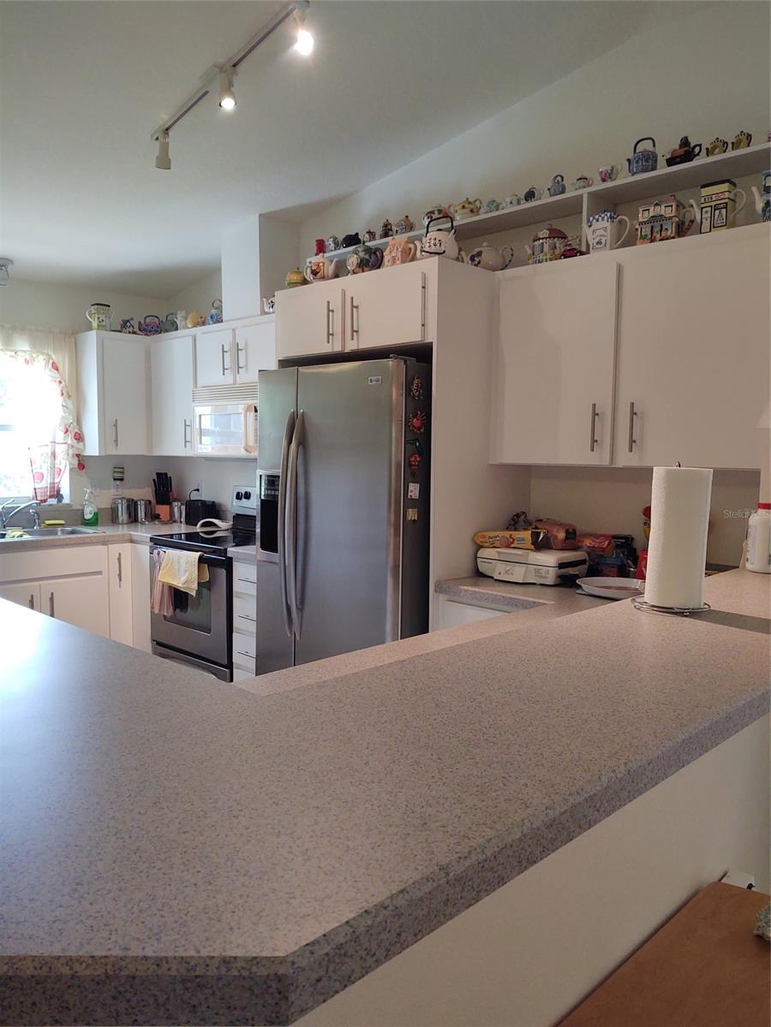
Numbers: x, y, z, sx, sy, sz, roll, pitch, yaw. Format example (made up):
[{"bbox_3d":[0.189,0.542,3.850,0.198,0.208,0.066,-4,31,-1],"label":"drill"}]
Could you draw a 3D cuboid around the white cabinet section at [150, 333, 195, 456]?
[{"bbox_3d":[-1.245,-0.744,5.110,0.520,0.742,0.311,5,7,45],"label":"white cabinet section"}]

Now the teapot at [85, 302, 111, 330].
[{"bbox_3d":[-1.755,-1.211,4.917,0.095,0.187,0.165,5,6,43],"label":"teapot"}]

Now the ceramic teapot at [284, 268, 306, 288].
[{"bbox_3d":[-0.413,-1.070,3.669,0.092,0.112,0.092,1,4,5],"label":"ceramic teapot"}]

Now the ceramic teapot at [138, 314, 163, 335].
[{"bbox_3d":[-1.538,-1.223,5.245,0.170,0.168,0.110,0,4,-9],"label":"ceramic teapot"}]

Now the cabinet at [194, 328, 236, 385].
[{"bbox_3d":[-0.874,-0.889,4.727,0.385,0.315,0.320,5,6,44],"label":"cabinet"}]

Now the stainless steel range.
[{"bbox_3d":[-0.867,0.462,4.540,0.760,1.194,0.670,5,6,44],"label":"stainless steel range"}]

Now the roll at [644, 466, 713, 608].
[{"bbox_3d":[0.604,0.049,1.650,0.115,0.282,0.115,3,5,33],"label":"roll"}]

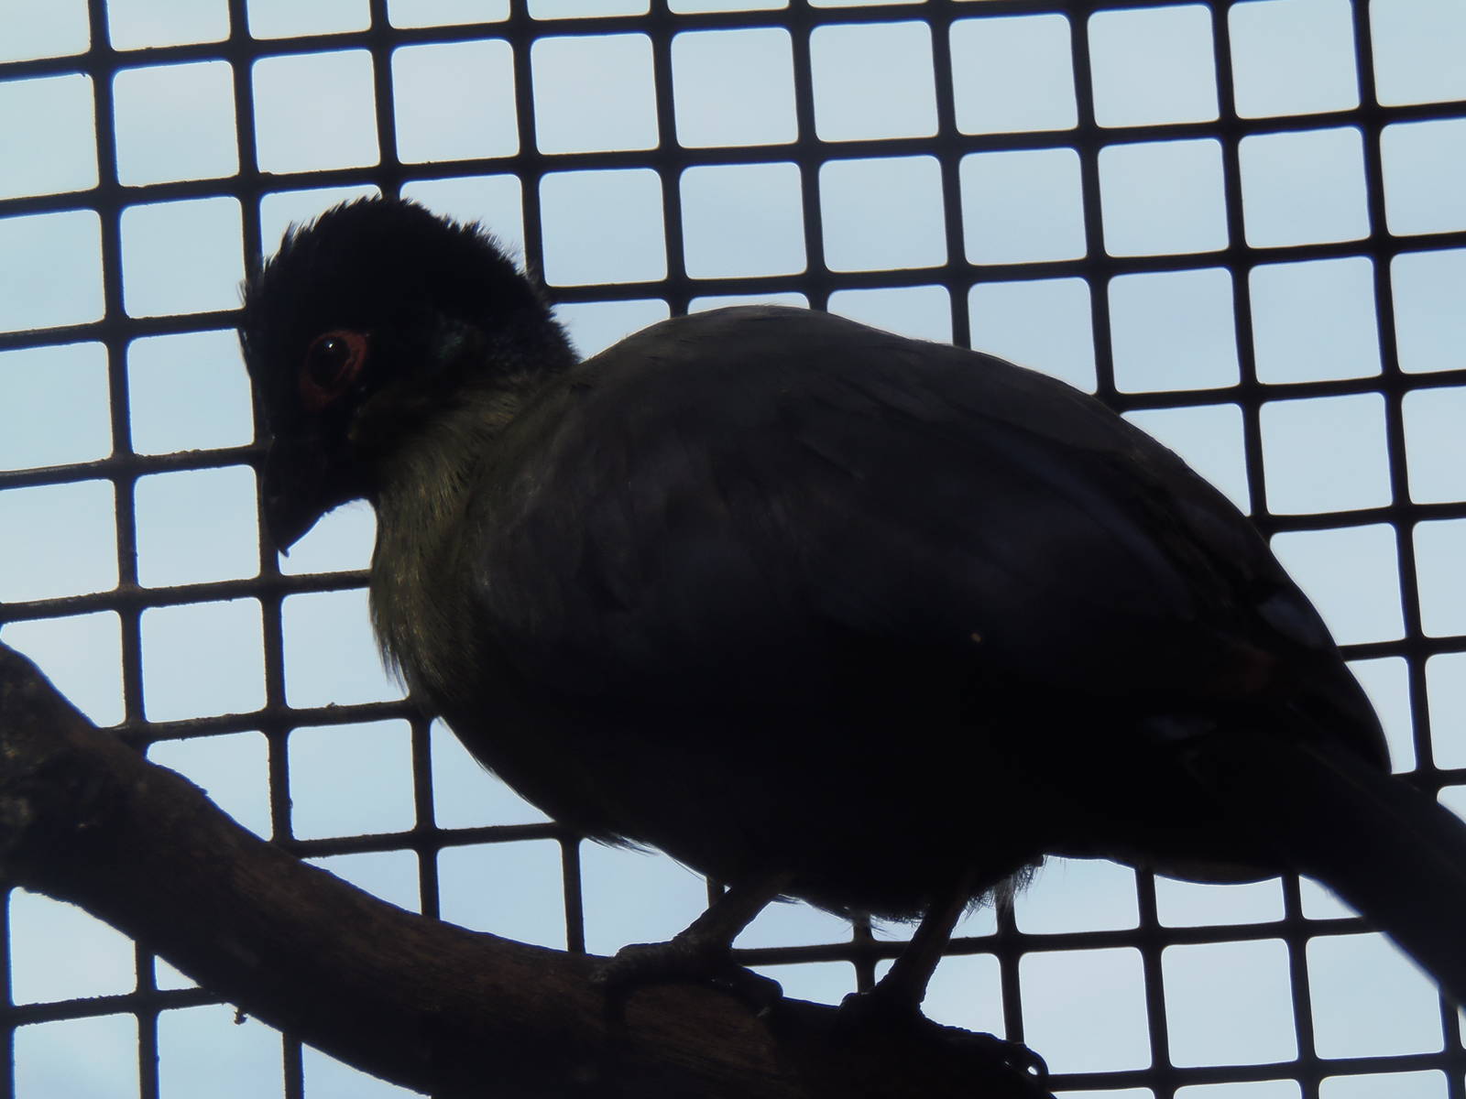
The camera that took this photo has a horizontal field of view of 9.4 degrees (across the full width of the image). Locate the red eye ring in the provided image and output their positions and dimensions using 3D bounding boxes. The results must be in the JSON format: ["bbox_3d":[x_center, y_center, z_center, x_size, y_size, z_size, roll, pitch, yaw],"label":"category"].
[{"bbox_3d":[-0.068,-0.031,1.525,0.012,0.014,0.004,-6,-13,6],"label":"red eye ring"}]

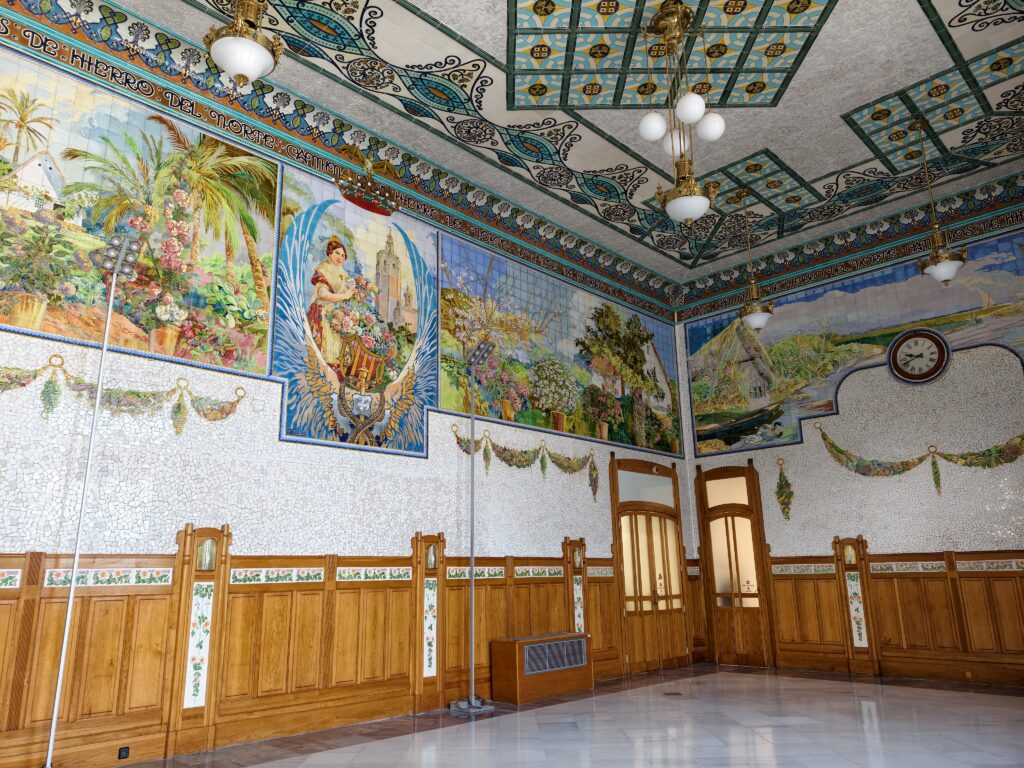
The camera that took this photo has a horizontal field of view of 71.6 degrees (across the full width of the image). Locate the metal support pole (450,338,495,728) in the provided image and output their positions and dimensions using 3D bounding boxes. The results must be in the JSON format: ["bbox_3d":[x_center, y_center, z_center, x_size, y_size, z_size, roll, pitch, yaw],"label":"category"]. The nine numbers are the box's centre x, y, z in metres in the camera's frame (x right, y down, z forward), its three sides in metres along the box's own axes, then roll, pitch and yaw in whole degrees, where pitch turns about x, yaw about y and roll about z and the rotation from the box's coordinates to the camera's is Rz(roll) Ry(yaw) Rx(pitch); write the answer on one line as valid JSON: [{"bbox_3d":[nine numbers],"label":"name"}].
[{"bbox_3d":[-0.471,1.590,8.796,0.488,4.470,0.444,-1,-15,0],"label":"metal support pole"}]

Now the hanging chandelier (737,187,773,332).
[{"bbox_3d":[3.343,-1.746,9.906,0.459,2.134,0.459,14,-21,-43],"label":"hanging chandelier"}]

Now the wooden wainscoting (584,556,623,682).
[{"bbox_3d":[1.342,3.453,10.518,0.080,1.681,0.708,-15,-21,42],"label":"wooden wainscoting"}]

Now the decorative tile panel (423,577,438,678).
[{"bbox_3d":[-0.940,2.815,8.228,0.040,1.077,0.186,-15,-21,42],"label":"decorative tile panel"}]

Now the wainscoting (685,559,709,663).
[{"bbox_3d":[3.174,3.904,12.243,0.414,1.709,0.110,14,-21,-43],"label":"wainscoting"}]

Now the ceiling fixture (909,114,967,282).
[{"bbox_3d":[4.869,-2.110,8.228,0.500,2.073,0.500,-15,-21,42],"label":"ceiling fixture"}]

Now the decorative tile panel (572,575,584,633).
[{"bbox_3d":[0.973,3.312,10.172,0.192,1.073,0.030,14,-21,-43],"label":"decorative tile panel"}]

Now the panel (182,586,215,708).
[{"bbox_3d":[-2.809,2.340,6.389,0.040,1.068,0.186,-15,-21,42],"label":"panel"}]

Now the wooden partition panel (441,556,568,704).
[{"bbox_3d":[-0.047,3.109,9.148,0.080,1.686,2.190,-15,-21,42],"label":"wooden partition panel"}]

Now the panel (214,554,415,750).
[{"bbox_3d":[-1.923,2.666,7.375,2.235,1.709,0.090,14,-21,-43],"label":"panel"}]

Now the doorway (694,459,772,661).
[{"bbox_3d":[3.784,3.015,12.140,0.160,3.360,1.243,14,-21,-43],"label":"doorway"}]

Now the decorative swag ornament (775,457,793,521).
[{"bbox_3d":[4.479,1.728,11.684,0.060,1.021,0.289,14,-21,-43],"label":"decorative swag ornament"}]

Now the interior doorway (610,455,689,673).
[{"bbox_3d":[2.236,2.882,11.598,0.160,3.311,1.976,-15,-21,42],"label":"interior doorway"}]

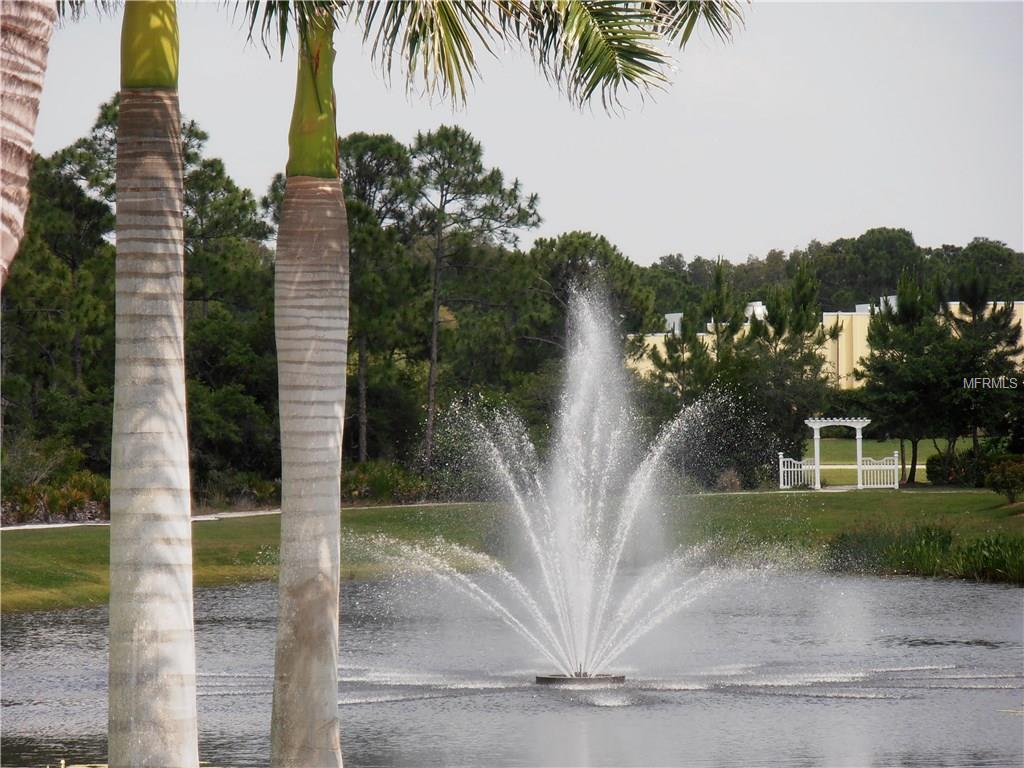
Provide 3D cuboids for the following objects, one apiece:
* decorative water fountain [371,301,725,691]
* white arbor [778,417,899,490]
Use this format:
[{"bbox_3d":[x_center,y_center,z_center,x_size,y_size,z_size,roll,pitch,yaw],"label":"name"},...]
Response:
[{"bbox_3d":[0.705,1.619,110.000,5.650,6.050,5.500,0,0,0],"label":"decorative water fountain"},{"bbox_3d":[11.139,2.369,242.000,4.100,2.470,1.100,0,0,2],"label":"white arbor"}]

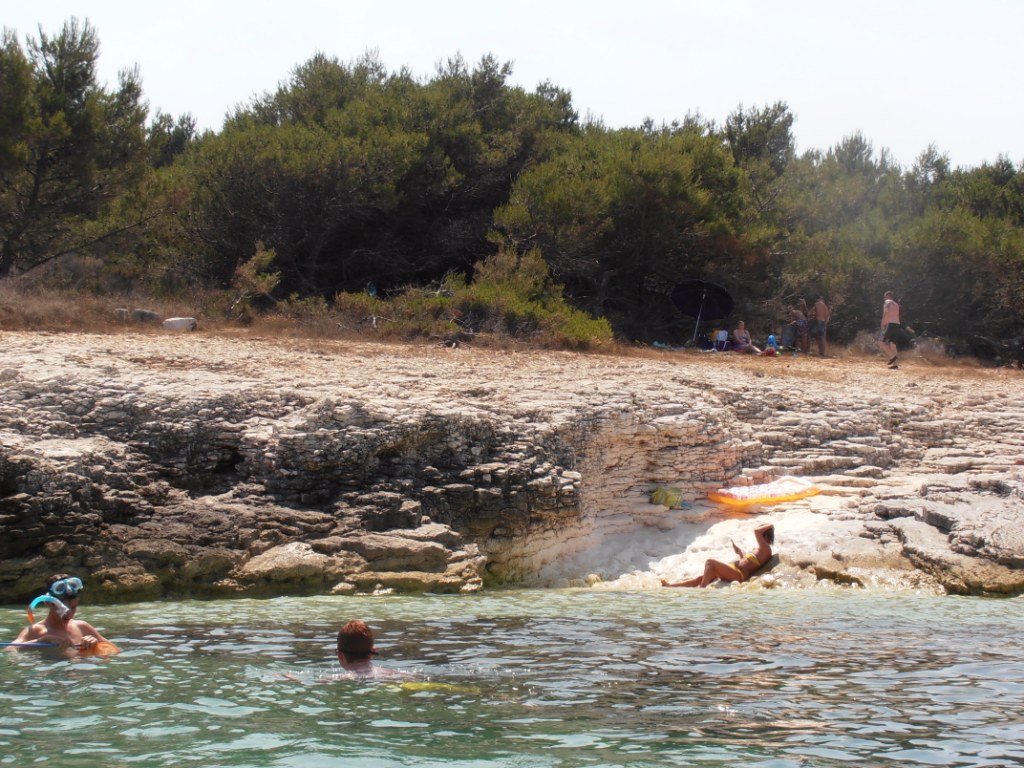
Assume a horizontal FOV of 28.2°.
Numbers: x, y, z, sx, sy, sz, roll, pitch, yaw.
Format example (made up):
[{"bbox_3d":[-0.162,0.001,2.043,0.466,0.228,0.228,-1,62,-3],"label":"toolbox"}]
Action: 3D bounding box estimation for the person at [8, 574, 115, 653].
[{"bbox_3d":[-2.367,1.223,10.683,0.500,0.470,0.350,2,-4,-24],"label":"person"}]

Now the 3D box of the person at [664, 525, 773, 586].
[{"bbox_3d":[2.366,1.986,23.500,1.270,0.720,0.500,1,-4,-9],"label":"person"}]

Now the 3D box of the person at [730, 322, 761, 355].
[{"bbox_3d":[6.750,-1.330,59.000,0.550,0.980,0.800,3,-5,-40],"label":"person"}]

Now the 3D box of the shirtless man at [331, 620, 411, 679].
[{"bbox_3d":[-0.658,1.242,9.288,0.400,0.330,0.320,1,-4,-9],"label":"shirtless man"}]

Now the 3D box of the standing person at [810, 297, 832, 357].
[{"bbox_3d":[9.022,-1.676,59.500,0.550,1.750,0.380,1,-4,-14],"label":"standing person"}]

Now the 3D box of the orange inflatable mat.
[{"bbox_3d":[3.340,1.415,27.000,0.620,0.180,1.700,16,16,34],"label":"orange inflatable mat"}]

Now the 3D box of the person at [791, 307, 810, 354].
[{"bbox_3d":[8.451,-1.558,60.000,0.600,1.400,0.500,-2,-4,21],"label":"person"}]

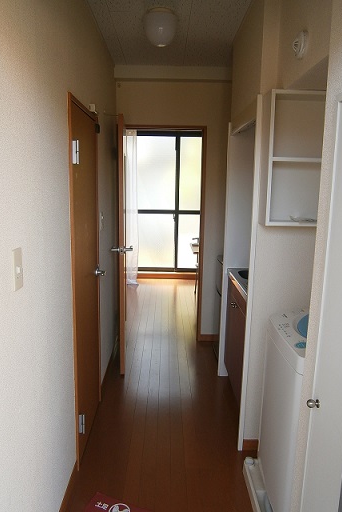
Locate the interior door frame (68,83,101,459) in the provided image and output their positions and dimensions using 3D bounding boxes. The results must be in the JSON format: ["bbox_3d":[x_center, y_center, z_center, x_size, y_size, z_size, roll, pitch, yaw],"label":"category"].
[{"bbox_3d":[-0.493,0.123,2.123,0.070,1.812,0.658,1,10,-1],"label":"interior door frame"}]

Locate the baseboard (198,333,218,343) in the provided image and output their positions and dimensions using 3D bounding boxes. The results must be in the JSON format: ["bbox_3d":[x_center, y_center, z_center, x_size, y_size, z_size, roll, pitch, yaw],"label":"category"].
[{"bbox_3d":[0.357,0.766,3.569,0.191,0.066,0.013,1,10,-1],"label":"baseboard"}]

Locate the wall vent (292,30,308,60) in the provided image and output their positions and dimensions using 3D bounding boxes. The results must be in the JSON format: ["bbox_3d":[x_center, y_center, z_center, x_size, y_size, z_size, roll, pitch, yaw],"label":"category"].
[{"bbox_3d":[0.478,-0.788,1.430,0.038,0.096,0.096,1,10,-1],"label":"wall vent"}]

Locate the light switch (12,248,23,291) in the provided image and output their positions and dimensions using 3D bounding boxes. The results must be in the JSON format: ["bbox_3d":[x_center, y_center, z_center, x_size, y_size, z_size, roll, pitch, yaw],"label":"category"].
[{"bbox_3d":[-0.443,0.035,1.109,0.010,0.120,0.070,1,10,-1],"label":"light switch"}]

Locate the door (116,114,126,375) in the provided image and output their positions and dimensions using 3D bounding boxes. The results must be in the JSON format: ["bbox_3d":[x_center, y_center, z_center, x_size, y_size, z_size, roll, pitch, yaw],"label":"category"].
[{"bbox_3d":[-0.389,-0.087,3.071,0.036,1.871,0.661,0,10,-6],"label":"door"}]

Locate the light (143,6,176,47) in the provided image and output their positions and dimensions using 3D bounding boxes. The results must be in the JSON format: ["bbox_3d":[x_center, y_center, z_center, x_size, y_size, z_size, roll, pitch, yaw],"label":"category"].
[{"bbox_3d":[-0.059,-1.302,2.225,0.185,0.171,0.185,1,10,-1],"label":"light"}]

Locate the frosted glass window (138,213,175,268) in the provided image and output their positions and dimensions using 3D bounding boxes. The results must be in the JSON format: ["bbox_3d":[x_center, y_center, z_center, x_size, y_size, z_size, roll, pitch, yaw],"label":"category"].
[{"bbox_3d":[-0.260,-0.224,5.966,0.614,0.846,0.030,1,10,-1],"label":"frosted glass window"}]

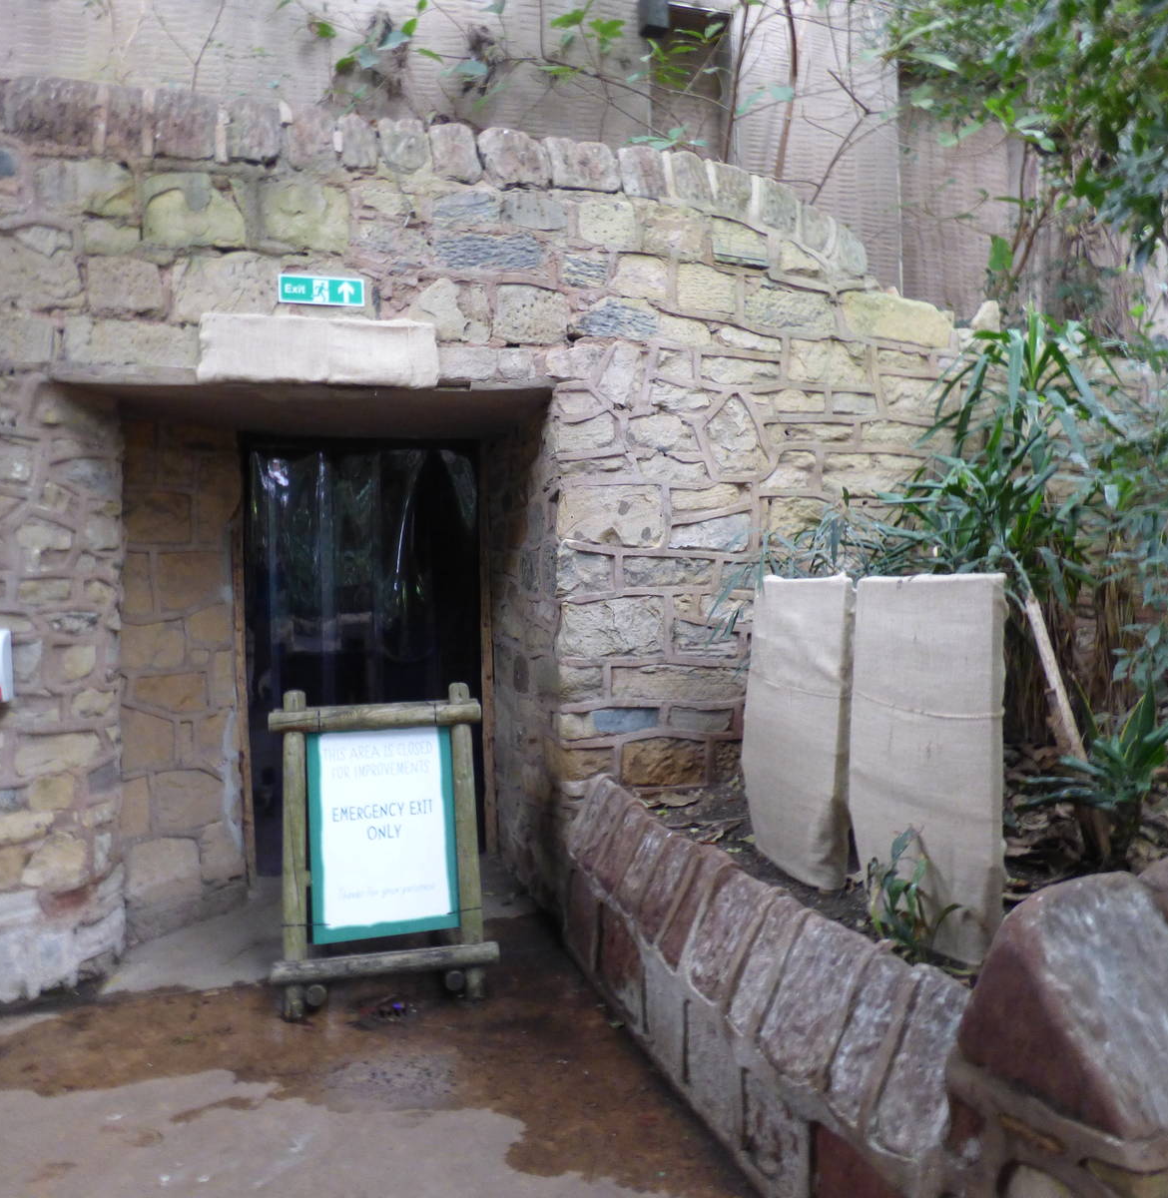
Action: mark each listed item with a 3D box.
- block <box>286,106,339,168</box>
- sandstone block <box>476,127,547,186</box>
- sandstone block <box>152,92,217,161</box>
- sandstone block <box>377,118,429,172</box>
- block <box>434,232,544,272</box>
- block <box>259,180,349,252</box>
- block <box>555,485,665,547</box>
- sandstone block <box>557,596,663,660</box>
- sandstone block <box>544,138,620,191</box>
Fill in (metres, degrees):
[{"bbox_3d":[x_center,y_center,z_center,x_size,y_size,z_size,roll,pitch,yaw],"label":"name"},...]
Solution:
[{"bbox_3d":[-1.005,-1.666,3.428,0.181,0.220,0.200,-1,1,-14],"label":"block"},{"bbox_3d":[-0.297,-1.675,3.627,0.269,0.221,0.250,-1,1,-14],"label":"sandstone block"},{"bbox_3d":[-1.420,-1.657,3.345,0.207,0.234,0.250,-1,1,-14],"label":"sandstone block"},{"bbox_3d":[-0.671,-1.643,3.429,0.181,0.194,0.200,-1,2,-10],"label":"sandstone block"},{"bbox_3d":[-0.370,-1.317,3.561,0.416,0.123,0.130,-1,1,-14],"label":"block"},{"bbox_3d":[-1.011,-1.365,3.363,0.304,0.239,0.170,-1,2,-10],"label":"block"},{"bbox_3d":[0.090,-0.327,3.681,0.412,0.251,0.140,-1,1,-12],"label":"block"},{"bbox_3d":[0.091,0.110,3.681,0.422,0.236,0.140,-1,1,-12],"label":"sandstone block"},{"bbox_3d":[-0.026,-1.629,3.546,0.280,0.187,0.200,-1,2,-10],"label":"sandstone block"}]

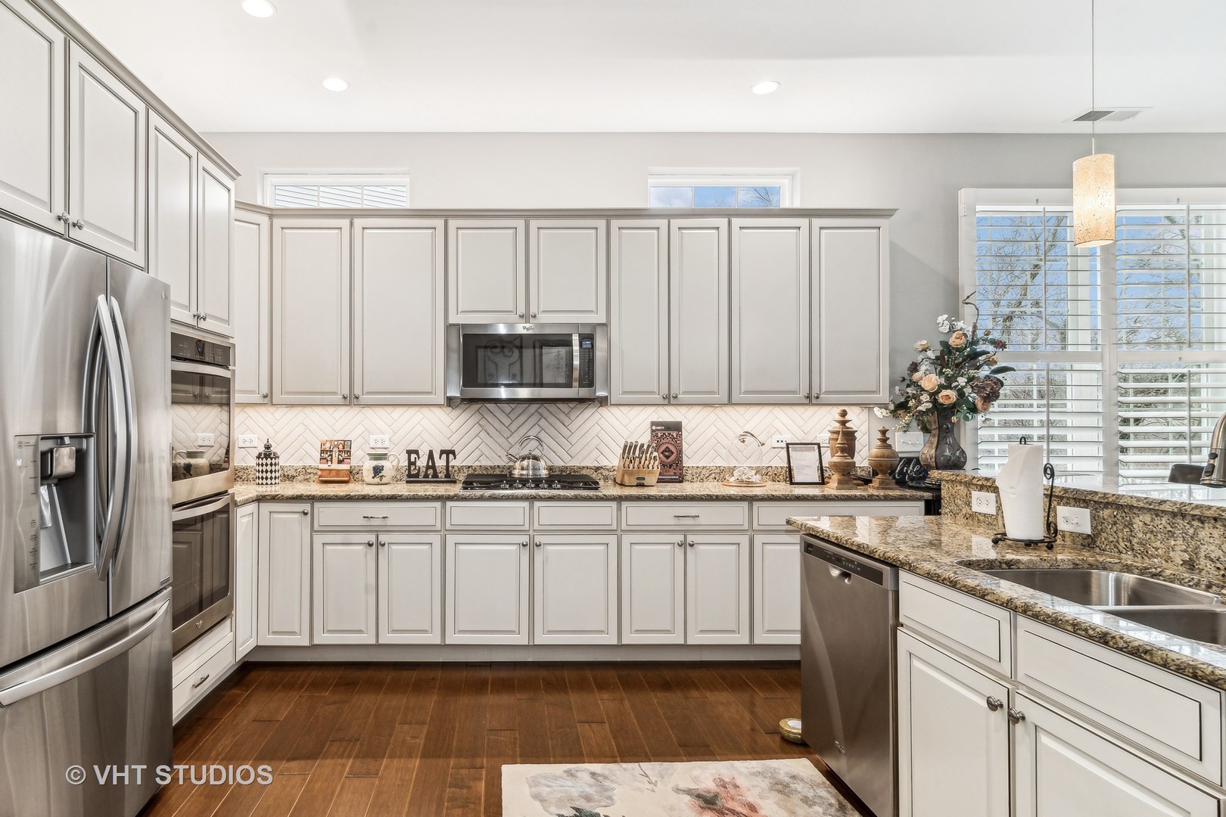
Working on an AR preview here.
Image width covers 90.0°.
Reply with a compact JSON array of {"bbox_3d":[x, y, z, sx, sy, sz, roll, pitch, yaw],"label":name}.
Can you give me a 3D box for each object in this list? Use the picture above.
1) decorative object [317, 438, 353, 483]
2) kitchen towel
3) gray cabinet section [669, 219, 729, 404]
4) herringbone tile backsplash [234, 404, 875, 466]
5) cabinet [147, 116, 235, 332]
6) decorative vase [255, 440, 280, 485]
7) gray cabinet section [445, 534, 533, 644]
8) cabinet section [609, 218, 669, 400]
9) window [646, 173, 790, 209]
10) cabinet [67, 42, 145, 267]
[{"bbox_3d":[-1.665,0.310,3.670,0.215,0.265,0.120,0,-1,-2],"label":"decorative object"},{"bbox_3d":[1.253,0.255,1.885,0.140,0.285,0.130,0,-1,18],"label":"kitchen towel"},{"bbox_3d":[0.485,-0.547,3.615,0.334,1.041,0.330,0,0,0],"label":"gray cabinet section"},{"bbox_3d":[-0.400,0.161,3.735,4.000,0.380,0.025,0,0,0],"label":"herringbone tile backsplash"},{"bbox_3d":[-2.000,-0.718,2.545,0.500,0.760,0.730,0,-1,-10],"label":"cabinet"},{"bbox_3d":[-2.035,0.310,3.610,0.136,0.270,0.136,0,-1,0],"label":"decorative vase"},{"bbox_3d":[-0.647,0.930,3.450,0.440,0.571,0.580,0,0,0],"label":"gray cabinet section"},{"bbox_3d":[0.148,-0.543,3.615,0.340,1.038,0.330,0,0,0],"label":"cabinet section"},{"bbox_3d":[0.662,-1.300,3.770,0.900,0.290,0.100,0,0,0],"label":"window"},{"bbox_3d":[-1.900,-0.800,1.970,0.500,0.590,0.395,0,-1,-10],"label":"cabinet"}]

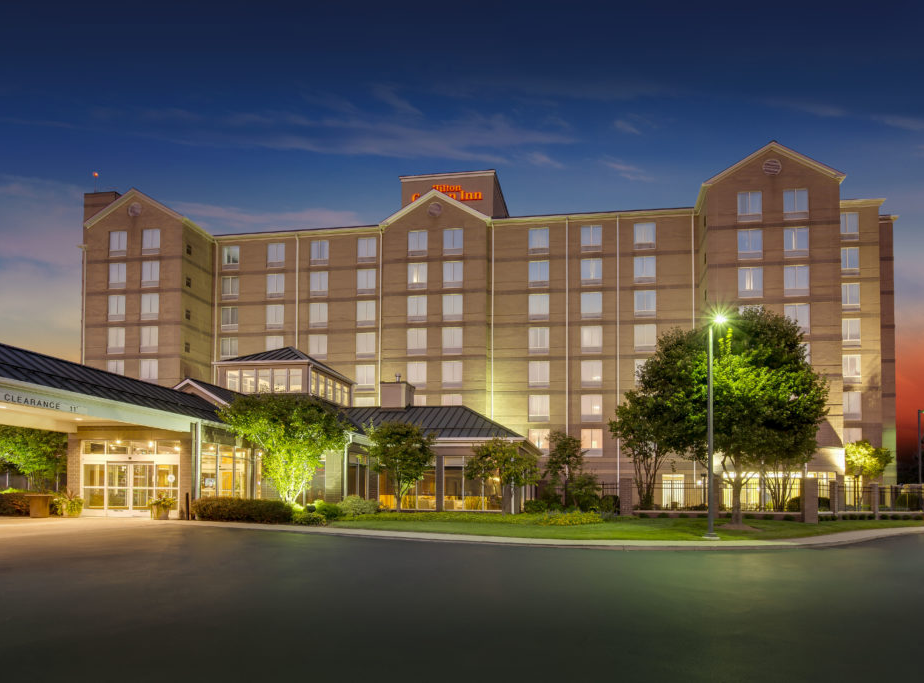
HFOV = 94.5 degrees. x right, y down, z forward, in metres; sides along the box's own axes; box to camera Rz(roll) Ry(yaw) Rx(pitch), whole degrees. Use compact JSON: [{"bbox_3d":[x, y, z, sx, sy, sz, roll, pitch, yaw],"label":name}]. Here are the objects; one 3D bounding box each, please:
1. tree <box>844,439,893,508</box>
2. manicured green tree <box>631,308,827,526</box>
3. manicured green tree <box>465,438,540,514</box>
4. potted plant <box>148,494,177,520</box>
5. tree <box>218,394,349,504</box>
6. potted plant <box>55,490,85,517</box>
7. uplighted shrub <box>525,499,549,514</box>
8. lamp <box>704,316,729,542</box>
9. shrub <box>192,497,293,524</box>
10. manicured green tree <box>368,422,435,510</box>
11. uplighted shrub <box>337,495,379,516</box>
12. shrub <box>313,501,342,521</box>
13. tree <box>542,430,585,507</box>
[{"bbox_3d":[21.435,7.013,22.500,2.550,3.800,2.500,0,-2,5],"label":"tree"},{"bbox_3d":[9.027,2.565,14.400,6.400,7.300,6.000,0,-2,5],"label":"manicured green tree"},{"bbox_3d":[1.803,6.011,19.000,3.400,3.450,3.100,0,-2,5],"label":"manicured green tree"},{"bbox_3d":[-10.950,6.069,15.600,0.850,0.950,0.850,0,-4,6],"label":"potted plant"},{"bbox_3d":[-7.112,4.462,17.000,5.200,4.700,4.700,0,-2,5],"label":"tree"},{"bbox_3d":[-15.801,6.522,17.200,1.150,1.120,1.100,0,-2,5],"label":"potted plant"},{"bbox_3d":[3.370,7.463,19.300,1.080,0.740,1.000,0,-4,6],"label":"uplighted shrub"},{"bbox_3d":[6.727,2.264,11.190,0.500,6.050,0.900,1,-2,-18],"label":"lamp"},{"bbox_3d":[-7.874,5.963,15.100,3.250,0.800,1.100,-1,-4,12],"label":"shrub"},{"bbox_3d":[-2.677,5.625,19.200,3.100,4.100,3.000,0,-4,6],"label":"manicured green tree"},{"bbox_3d":[-4.163,6.534,17.000,1.600,0.880,1.500,0,-4,6],"label":"uplighted shrub"},{"bbox_3d":[-5.012,6.297,15.900,1.050,0.740,1.000,0,-4,6],"label":"shrub"},{"bbox_3d":[5.423,6.839,22.800,2.250,4.100,2.250,0,-4,6],"label":"tree"}]

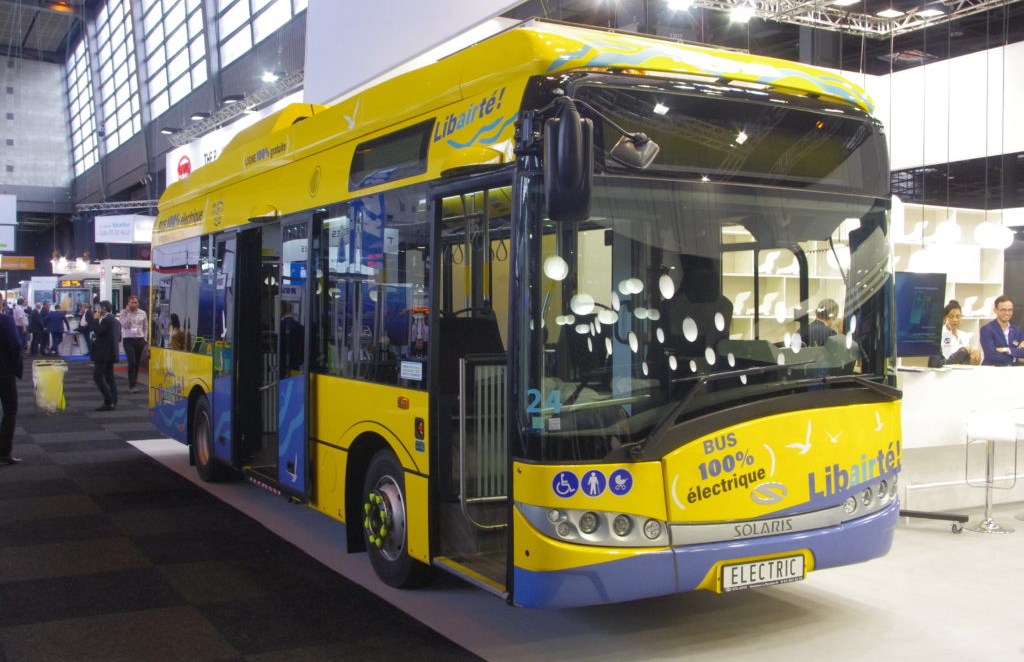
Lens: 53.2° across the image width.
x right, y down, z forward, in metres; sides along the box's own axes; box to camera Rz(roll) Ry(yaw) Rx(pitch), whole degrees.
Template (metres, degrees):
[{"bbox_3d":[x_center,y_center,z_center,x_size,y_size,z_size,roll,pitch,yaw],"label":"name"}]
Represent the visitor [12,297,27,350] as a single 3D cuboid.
[{"bbox_3d":[-16.484,-0.184,34.300,0.400,1.780,0.500,2,0,-26],"label":"visitor"}]

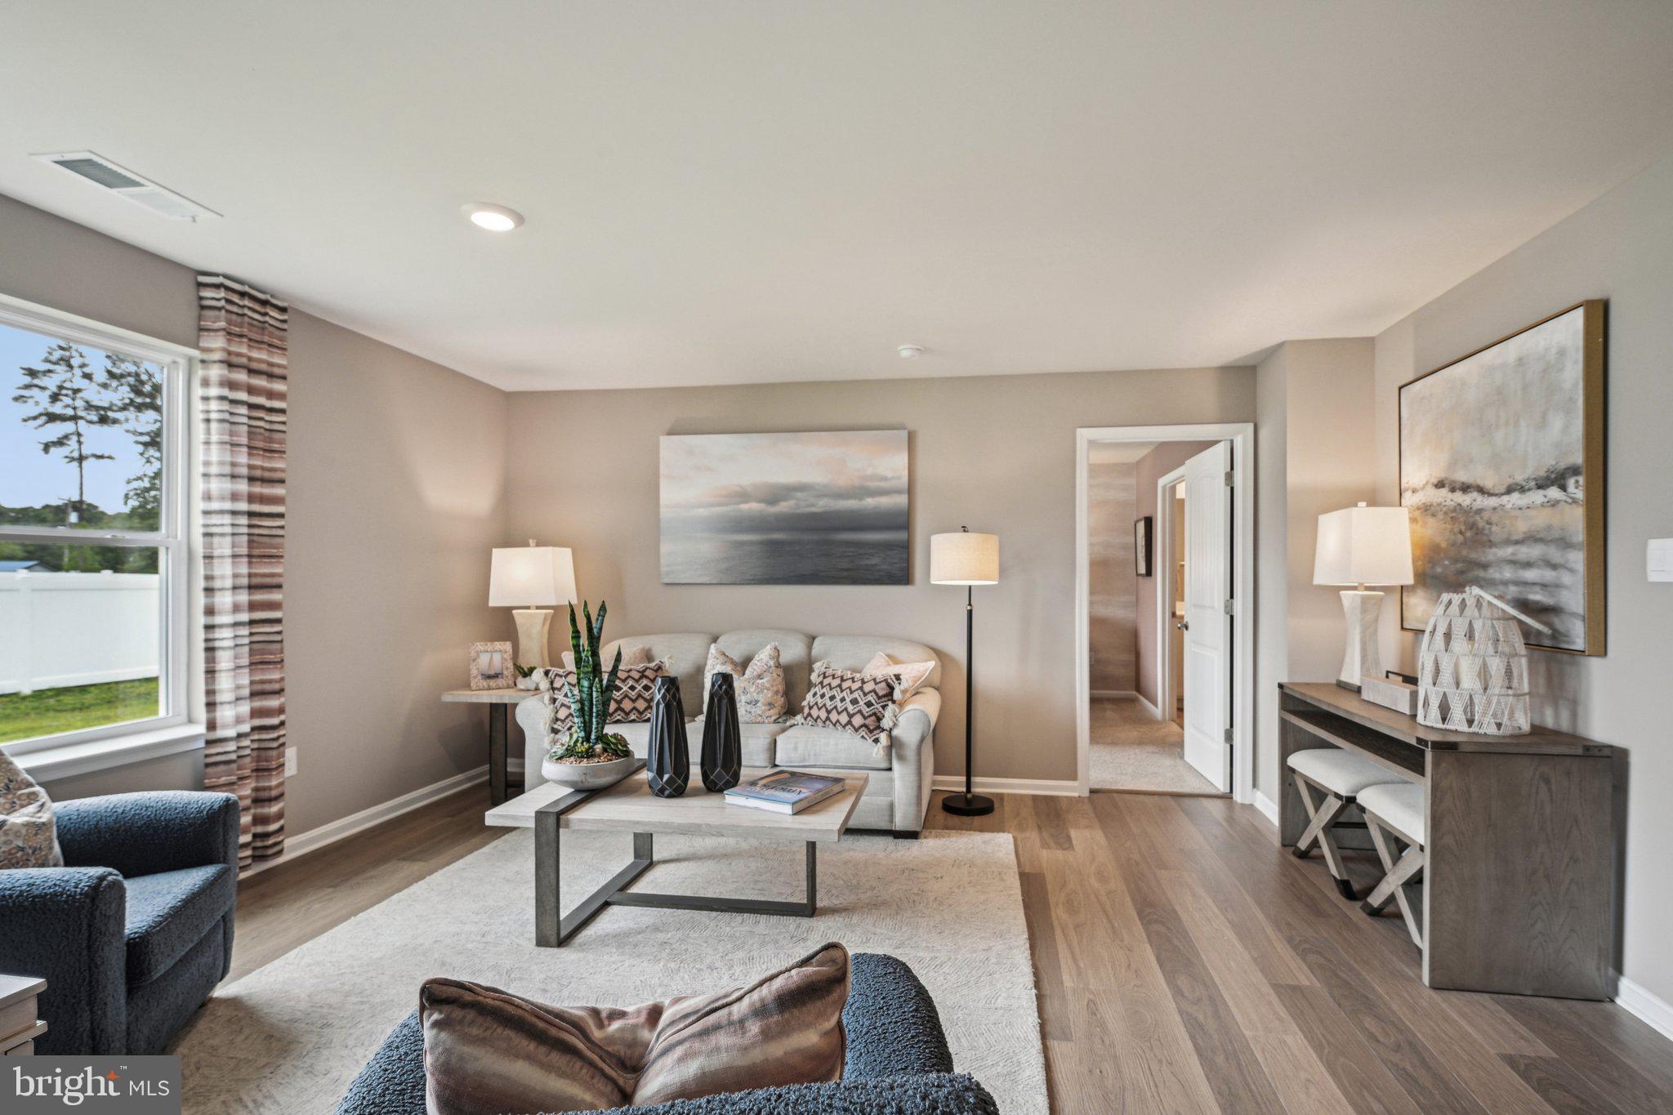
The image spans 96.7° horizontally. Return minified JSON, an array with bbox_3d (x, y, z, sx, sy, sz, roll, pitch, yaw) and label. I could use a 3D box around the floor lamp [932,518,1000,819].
[{"bbox_3d":[0.721,0.605,4.090,0.380,1.540,0.380,0,-1,11],"label":"floor lamp"}]

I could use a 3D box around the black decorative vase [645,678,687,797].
[{"bbox_3d":[-0.634,0.671,2.801,0.157,0.440,0.157,0,-1,11],"label":"black decorative vase"}]

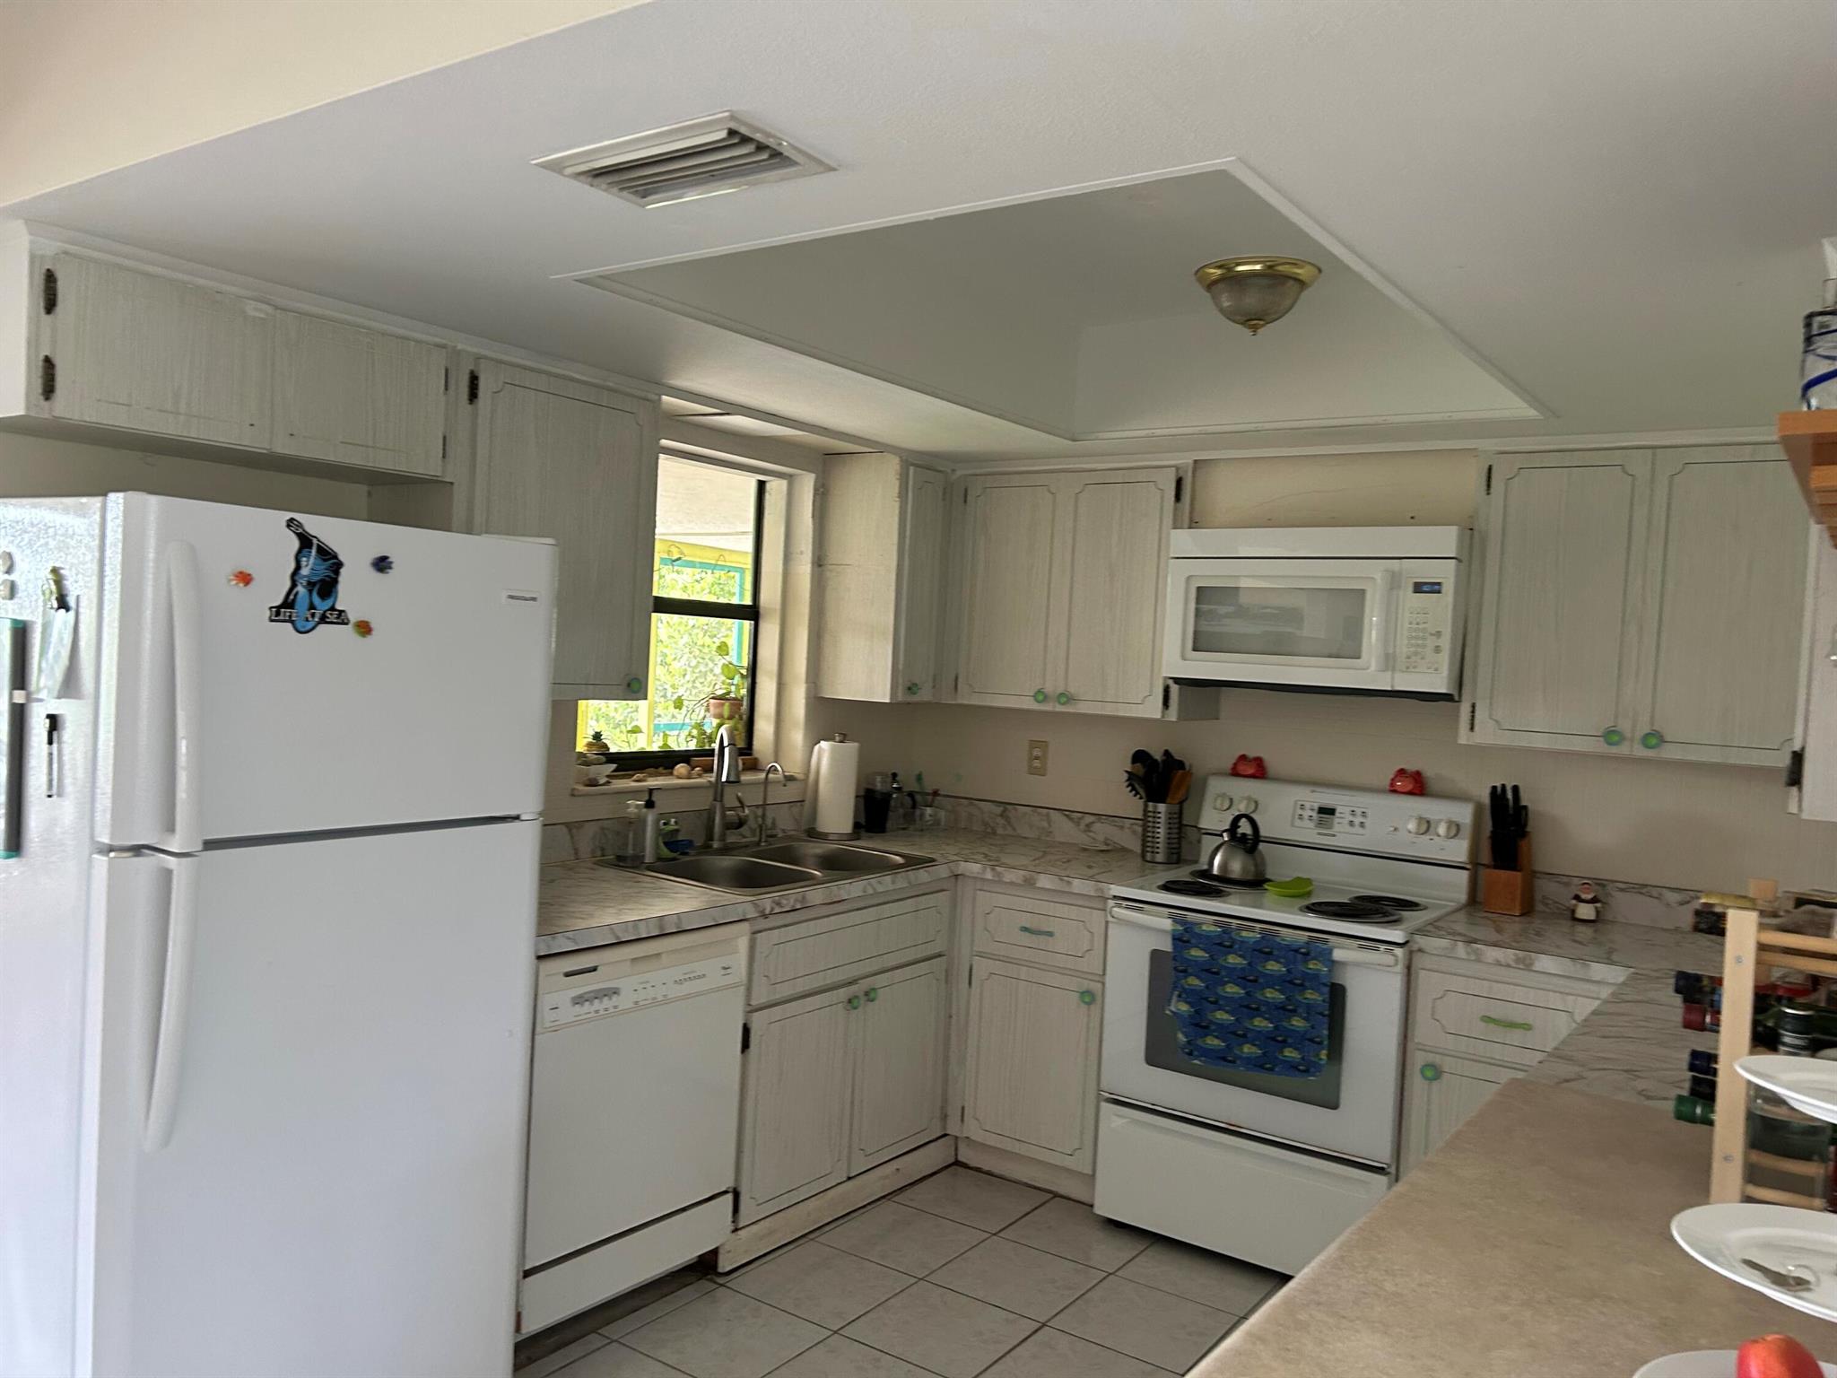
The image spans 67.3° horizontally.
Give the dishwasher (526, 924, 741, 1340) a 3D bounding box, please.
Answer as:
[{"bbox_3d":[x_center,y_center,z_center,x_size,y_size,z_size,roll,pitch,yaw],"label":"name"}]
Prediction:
[{"bbox_3d":[-0.831,0.906,3.138,0.615,0.785,0.602,4,2,36],"label":"dishwasher"}]

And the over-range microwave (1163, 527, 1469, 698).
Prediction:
[{"bbox_3d":[1.109,-0.204,3.725,0.760,0.424,0.425,4,2,36],"label":"over-range microwave"}]

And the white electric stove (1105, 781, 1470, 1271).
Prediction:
[{"bbox_3d":[0.971,0.866,3.639,0.760,1.181,0.670,4,2,36],"label":"white electric stove"}]

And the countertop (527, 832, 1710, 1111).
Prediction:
[{"bbox_3d":[0.535,0.561,3.081,2.920,0.051,2.130,4,2,36],"label":"countertop"}]

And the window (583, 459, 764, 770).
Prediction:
[{"bbox_3d":[-0.726,-0.224,4.003,0.110,0.895,0.890,4,2,36],"label":"window"}]

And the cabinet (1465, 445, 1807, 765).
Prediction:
[{"bbox_3d":[1.738,-0.206,3.336,0.712,0.723,0.325,4,2,36],"label":"cabinet"}]

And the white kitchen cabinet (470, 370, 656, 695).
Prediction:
[{"bbox_3d":[-0.917,-0.338,3.200,0.320,0.723,0.550,4,2,36],"label":"white kitchen cabinet"}]

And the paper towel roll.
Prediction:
[{"bbox_3d":[-0.253,0.307,4.277,0.166,0.313,0.166,3,2,0],"label":"paper towel roll"}]

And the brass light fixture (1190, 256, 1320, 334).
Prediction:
[{"bbox_3d":[0.784,-0.899,3.201,0.296,0.150,0.296,4,2,36],"label":"brass light fixture"}]

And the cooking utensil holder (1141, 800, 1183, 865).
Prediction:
[{"bbox_3d":[0.725,0.428,4.115,0.120,0.182,0.120,3,2,0],"label":"cooking utensil holder"}]

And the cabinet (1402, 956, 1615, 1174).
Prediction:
[{"bbox_3d":[1.472,1.054,3.316,0.447,0.856,0.630,4,2,36],"label":"cabinet"}]

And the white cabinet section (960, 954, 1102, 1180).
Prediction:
[{"bbox_3d":[0.477,1.031,4.039,0.418,0.516,0.587,4,2,35],"label":"white cabinet section"}]

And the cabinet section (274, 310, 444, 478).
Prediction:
[{"bbox_3d":[-1.211,-0.569,2.748,0.368,0.260,0.368,4,2,35],"label":"cabinet section"}]

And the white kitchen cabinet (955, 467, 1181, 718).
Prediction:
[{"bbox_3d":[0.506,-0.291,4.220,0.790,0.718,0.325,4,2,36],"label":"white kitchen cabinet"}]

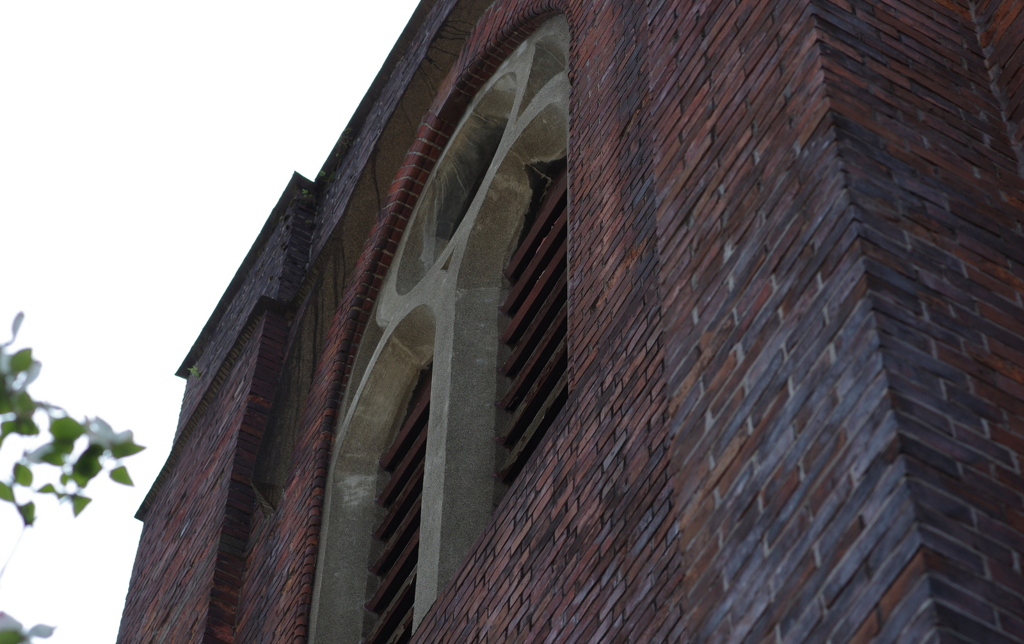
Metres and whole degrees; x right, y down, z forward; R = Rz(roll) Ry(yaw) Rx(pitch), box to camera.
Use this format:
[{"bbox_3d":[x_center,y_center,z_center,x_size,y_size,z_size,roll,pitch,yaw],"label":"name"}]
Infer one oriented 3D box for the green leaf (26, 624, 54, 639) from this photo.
[{"bbox_3d":[-0.601,0.395,3.800,0.038,0.014,0.022,-7,-61,4],"label":"green leaf"}]

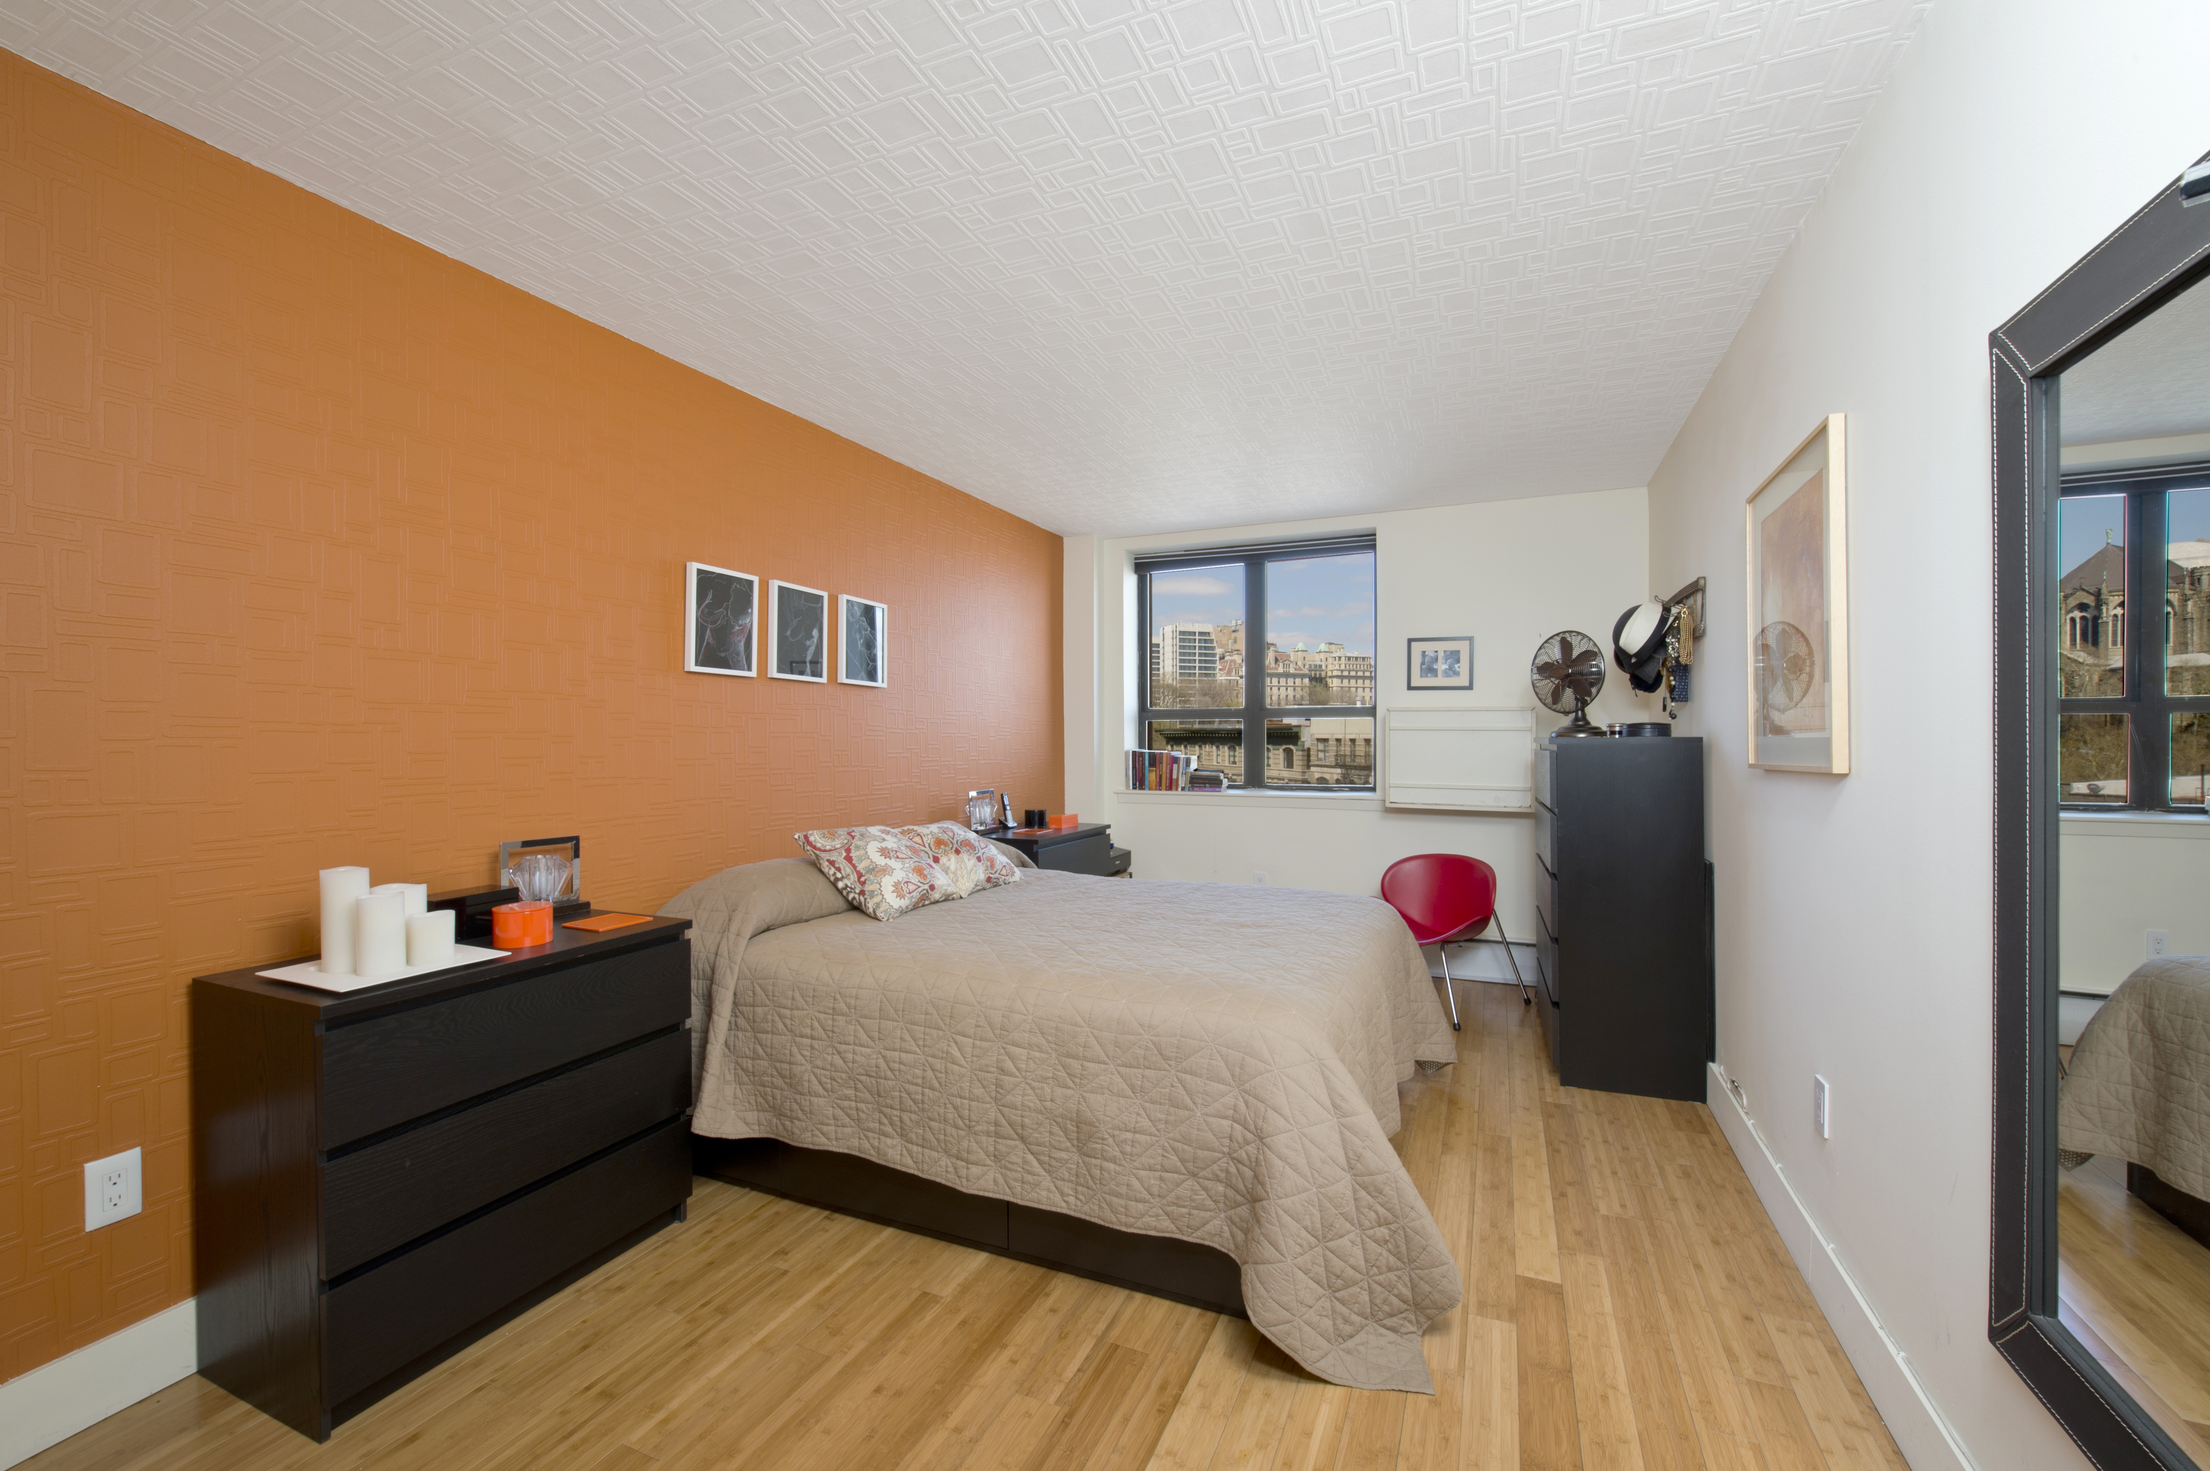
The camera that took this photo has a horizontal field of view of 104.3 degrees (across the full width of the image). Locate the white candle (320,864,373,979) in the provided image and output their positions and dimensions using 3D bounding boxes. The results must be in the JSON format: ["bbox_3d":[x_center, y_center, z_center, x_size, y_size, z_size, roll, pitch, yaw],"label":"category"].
[{"bbox_3d":[-1.531,0.373,1.733,0.073,0.202,0.073,0,0,24],"label":"white candle"}]

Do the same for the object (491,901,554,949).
[{"bbox_3d":[-1.370,0.446,2.024,0.118,0.087,0.118,0,0,24],"label":"object"}]

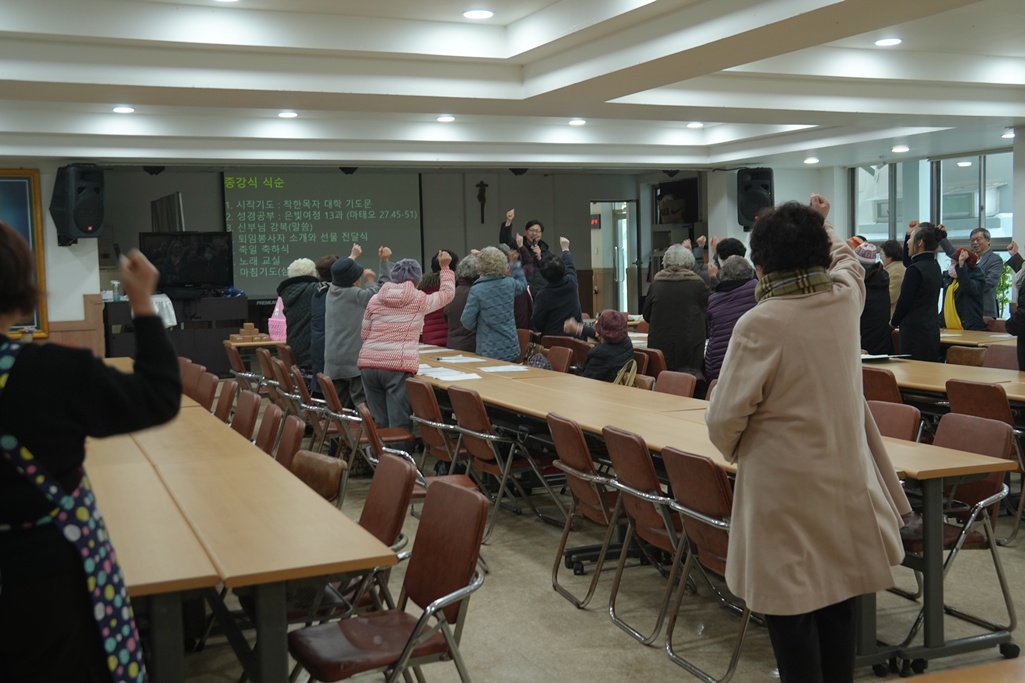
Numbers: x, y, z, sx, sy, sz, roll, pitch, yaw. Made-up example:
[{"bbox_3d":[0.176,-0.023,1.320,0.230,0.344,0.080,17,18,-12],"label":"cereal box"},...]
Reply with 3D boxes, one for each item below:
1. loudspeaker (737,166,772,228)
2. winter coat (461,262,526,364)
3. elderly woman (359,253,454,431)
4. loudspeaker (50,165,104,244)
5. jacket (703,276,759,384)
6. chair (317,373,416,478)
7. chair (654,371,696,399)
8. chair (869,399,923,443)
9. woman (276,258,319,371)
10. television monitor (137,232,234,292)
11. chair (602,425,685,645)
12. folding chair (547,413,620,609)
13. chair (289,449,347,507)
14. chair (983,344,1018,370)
[{"bbox_3d":[2.905,-1.719,13.300,0.430,0.690,0.420,-1,5,12],"label":"loudspeaker"},{"bbox_3d":[-0.152,-0.236,9.350,0.540,0.880,0.410,-1,5,8],"label":"winter coat"},{"bbox_3d":[-0.719,0.205,7.332,0.620,1.580,0.450,0,5,15],"label":"elderly woman"},{"bbox_3d":[-4.173,-1.343,10.650,0.430,0.690,0.438,8,8,30],"label":"loudspeaker"},{"bbox_3d":[1.565,-0.076,7.900,0.470,0.770,0.380,-1,4,4],"label":"jacket"},{"bbox_3d":[-0.934,0.611,7.024,0.560,0.820,0.450,-3,5,-20],"label":"chair"},{"bbox_3d":[0.765,0.609,6.470,0.560,0.820,0.450,-3,5,-22],"label":"chair"},{"bbox_3d":[1.430,0.695,4.826,0.570,0.800,0.490,-3,4,-23],"label":"chair"},{"bbox_3d":[-1.967,0.016,10.300,0.480,1.570,0.400,0,4,18],"label":"woman"},{"bbox_3d":[-3.861,-0.948,13.150,1.110,0.700,0.200,-4,5,-27],"label":"television monitor"},{"bbox_3d":[0.678,0.757,4.634,0.560,0.820,0.450,-3,5,-23],"label":"chair"},{"bbox_3d":[0.500,0.716,4.924,0.570,0.800,0.490,-3,4,-23],"label":"folding chair"},{"bbox_3d":[-0.961,0.859,4.379,0.510,0.760,0.460,-5,6,-35],"label":"chair"},{"bbox_3d":[3.257,0.448,7.759,0.570,0.800,0.490,-3,4,-23],"label":"chair"}]

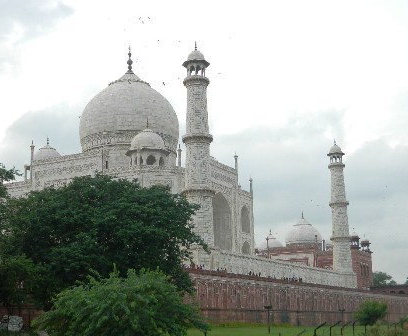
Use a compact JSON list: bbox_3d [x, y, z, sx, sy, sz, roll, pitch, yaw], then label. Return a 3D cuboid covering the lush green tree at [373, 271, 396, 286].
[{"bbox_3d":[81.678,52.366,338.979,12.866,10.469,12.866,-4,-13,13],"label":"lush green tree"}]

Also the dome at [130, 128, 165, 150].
[{"bbox_3d":[-14.287,-7.285,187.696,8.549,5.574,8.549,-1,-12,0],"label":"dome"}]

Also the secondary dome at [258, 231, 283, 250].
[{"bbox_3d":[30.587,33.033,336.254,10.940,9.140,10.940,-1,-12,0],"label":"secondary dome"}]

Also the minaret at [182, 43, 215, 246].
[{"bbox_3d":[-1.184,-5.256,145.536,6.412,41.522,6.412,-1,-12,0],"label":"minaret"}]

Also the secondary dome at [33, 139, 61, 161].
[{"bbox_3d":[-42.782,-4.396,202.221,8.224,6.208,8.224,-8,-14,27],"label":"secondary dome"}]

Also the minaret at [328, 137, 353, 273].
[{"bbox_3d":[41.470,11.540,225.878,6.491,41.236,6.491,-8,-14,27],"label":"minaret"}]

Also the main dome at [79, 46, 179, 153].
[{"bbox_3d":[-21.502,-19.996,212.677,28.743,31.963,28.743,-1,-12,0],"label":"main dome"}]

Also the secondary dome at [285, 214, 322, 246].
[{"bbox_3d":[44.443,27.922,329.968,16.103,14.393,16.103,-1,-12,0],"label":"secondary dome"}]

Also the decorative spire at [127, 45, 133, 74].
[{"bbox_3d":[-21.752,-31.605,215.246,1.809,9.114,1.809,-1,-12,0],"label":"decorative spire"}]

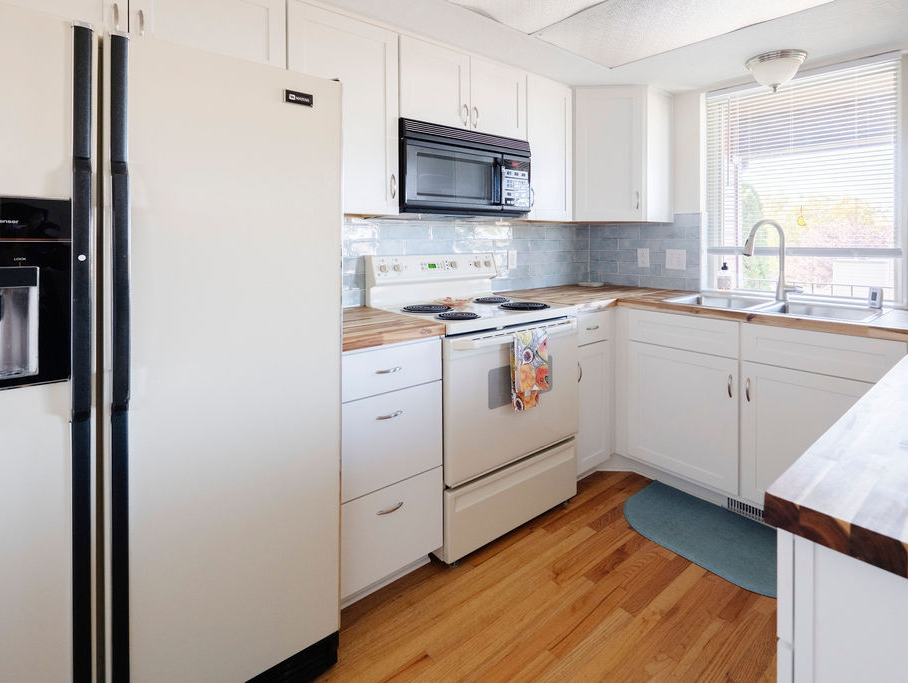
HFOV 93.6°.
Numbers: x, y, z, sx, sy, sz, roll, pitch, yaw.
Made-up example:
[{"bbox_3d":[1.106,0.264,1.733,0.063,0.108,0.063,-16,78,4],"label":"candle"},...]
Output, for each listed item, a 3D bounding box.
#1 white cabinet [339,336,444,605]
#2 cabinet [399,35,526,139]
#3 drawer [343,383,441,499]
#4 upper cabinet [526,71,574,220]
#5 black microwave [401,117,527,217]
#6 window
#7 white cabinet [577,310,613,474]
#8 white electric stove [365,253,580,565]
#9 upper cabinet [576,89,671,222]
[{"bbox_3d":[-0.424,0.401,1.727,0.452,0.865,0.613,-8,12,-36],"label":"white cabinet"},{"bbox_3d":[-0.025,-1.176,2.115,0.762,0.355,0.335,-8,12,-36],"label":"cabinet"},{"bbox_3d":[-0.393,0.292,1.678,0.452,0.313,0.513,-8,12,-36],"label":"drawer"},{"bbox_3d":[0.429,-1.067,2.469,0.377,0.756,0.335,-8,12,-36],"label":"upper cabinet"},{"bbox_3d":[-0.008,-0.805,2.117,0.760,0.395,0.385,-8,12,-36],"label":"black microwave"},{"bbox_3d":[1.725,-0.785,2.180,0.100,1.120,0.785,-8,12,-36],"label":"window"},{"bbox_3d":[0.553,0.218,2.444,0.366,0.855,0.613,-8,12,-36],"label":"white cabinet"},{"bbox_3d":[0.097,0.174,2.071,0.760,1.155,0.660,-8,12,-36],"label":"white electric stove"},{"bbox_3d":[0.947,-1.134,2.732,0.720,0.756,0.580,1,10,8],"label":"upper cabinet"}]

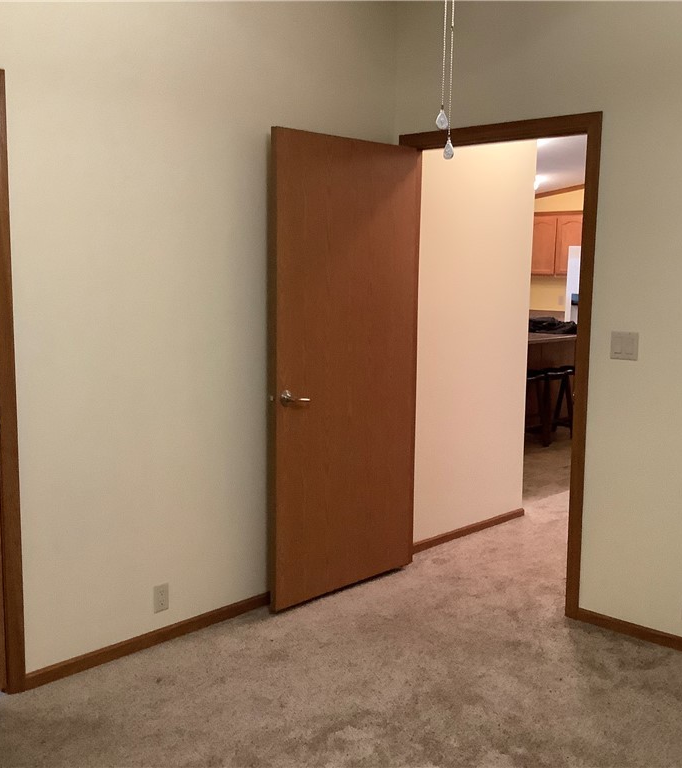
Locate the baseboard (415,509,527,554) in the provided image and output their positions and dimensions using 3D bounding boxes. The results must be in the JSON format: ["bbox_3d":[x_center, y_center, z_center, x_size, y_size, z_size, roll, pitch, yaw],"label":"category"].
[{"bbox_3d":[0.737,0.825,5.235,0.014,0.064,1.136,8,10,43],"label":"baseboard"}]

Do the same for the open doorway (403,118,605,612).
[{"bbox_3d":[0.704,-0.093,4.253,1.068,2.142,0.130,8,10,43],"label":"open doorway"}]

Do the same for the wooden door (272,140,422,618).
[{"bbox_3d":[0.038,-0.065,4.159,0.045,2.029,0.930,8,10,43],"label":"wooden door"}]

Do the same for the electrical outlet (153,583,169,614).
[{"bbox_3d":[-0.721,0.862,3.686,0.010,0.115,0.071,8,10,43],"label":"electrical outlet"}]

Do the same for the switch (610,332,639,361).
[{"bbox_3d":[1.156,-0.154,3.736,0.118,0.116,0.012,8,10,43],"label":"switch"}]

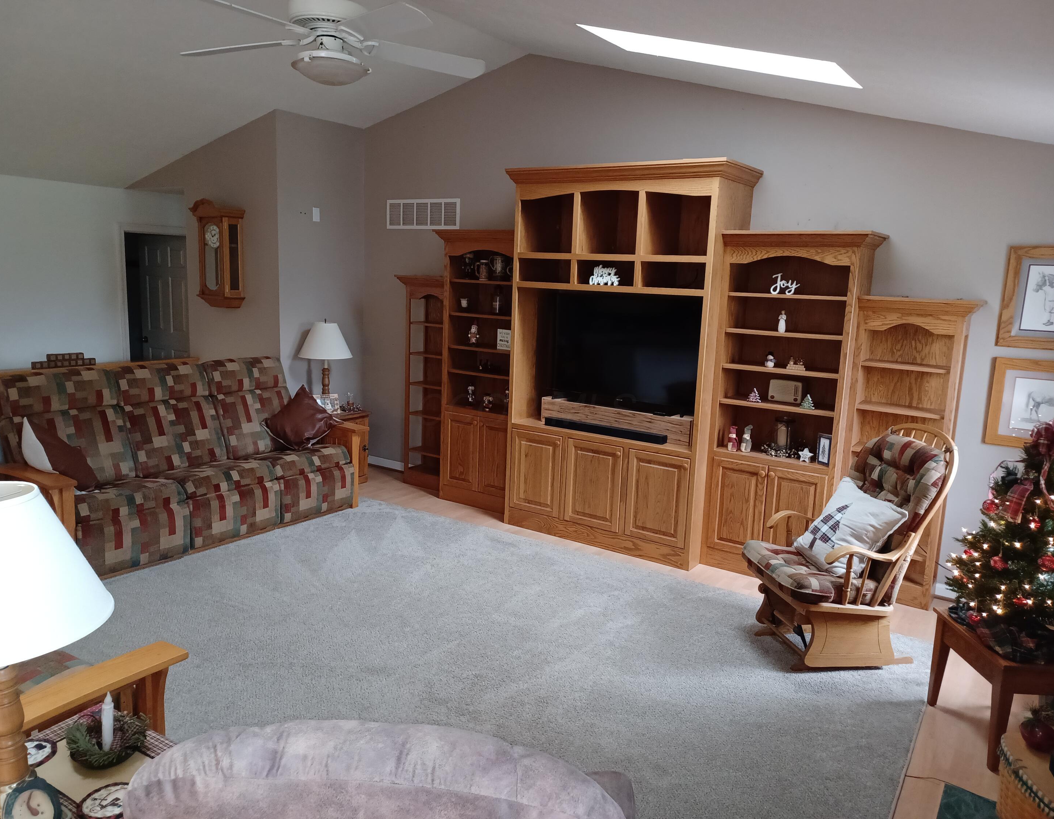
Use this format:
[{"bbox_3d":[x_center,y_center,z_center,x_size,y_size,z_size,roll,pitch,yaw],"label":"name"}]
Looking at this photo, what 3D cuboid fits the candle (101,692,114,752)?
[{"bbox_3d":[-1.003,0.748,1.889,0.025,0.167,0.025,9,12,34],"label":"candle"}]

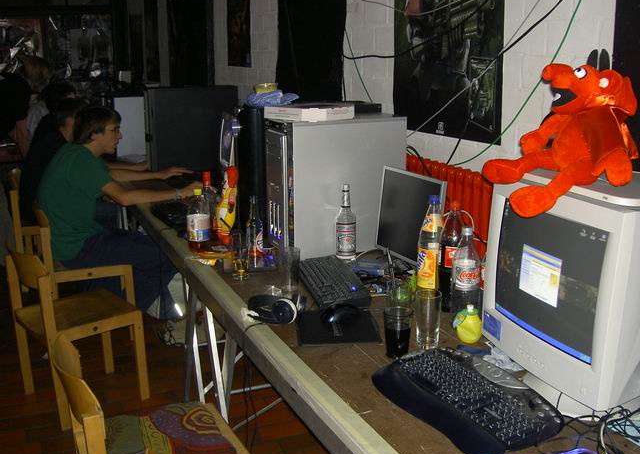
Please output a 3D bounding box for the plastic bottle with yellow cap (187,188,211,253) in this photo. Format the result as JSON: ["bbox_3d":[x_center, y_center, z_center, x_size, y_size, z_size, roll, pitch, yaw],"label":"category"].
[{"bbox_3d":[-0.494,-0.025,2.893,0.094,0.248,0.094,-1,14,0],"label":"plastic bottle with yellow cap"}]

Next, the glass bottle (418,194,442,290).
[{"bbox_3d":[0.355,0.070,2.301,0.083,0.342,0.083,2,14,-1],"label":"glass bottle"}]

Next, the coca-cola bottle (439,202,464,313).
[{"bbox_3d":[0.419,0.092,2.222,0.085,0.345,0.085,-1,14,0],"label":"coca-cola bottle"}]

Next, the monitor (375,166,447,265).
[{"bbox_3d":[0.353,-0.025,2.620,0.160,0.345,0.375,-8,16,-27],"label":"monitor"}]

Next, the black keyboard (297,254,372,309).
[{"bbox_3d":[0.042,0.179,2.502,0.180,0.035,0.460,-3,15,-11],"label":"black keyboard"}]

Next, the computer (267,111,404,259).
[{"bbox_3d":[0.071,-0.179,2.953,0.534,0.534,0.215,-7,15,-26],"label":"computer"}]

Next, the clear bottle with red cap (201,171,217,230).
[{"bbox_3d":[-0.474,-0.082,3.019,0.082,0.296,0.082,-1,14,0],"label":"clear bottle with red cap"}]

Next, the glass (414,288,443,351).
[{"bbox_3d":[0.295,0.255,1.966,0.071,0.151,0.071,-1,14,0],"label":"glass"}]

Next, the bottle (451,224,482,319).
[{"bbox_3d":[0.451,0.135,2.177,0.087,0.275,0.087,-1,14,0],"label":"bottle"}]

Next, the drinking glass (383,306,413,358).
[{"bbox_3d":[0.208,0.282,1.927,0.078,0.117,0.078,-1,14,0],"label":"drinking glass"}]

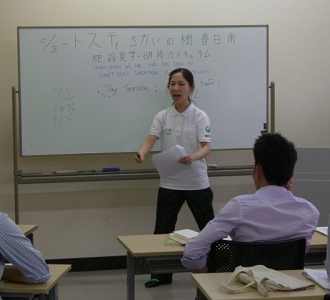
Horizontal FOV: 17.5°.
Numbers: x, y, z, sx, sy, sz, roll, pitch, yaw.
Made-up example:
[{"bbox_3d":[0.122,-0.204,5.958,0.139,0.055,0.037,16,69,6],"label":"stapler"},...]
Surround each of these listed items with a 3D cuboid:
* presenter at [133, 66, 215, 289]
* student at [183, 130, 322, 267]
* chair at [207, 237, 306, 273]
[{"bbox_3d":[0.091,0.204,7.271,0.560,1.520,0.480,2,7,18],"label":"presenter"},{"bbox_3d":[0.357,0.538,5.372,0.620,1.290,0.760,-1,7,-9],"label":"student"},{"bbox_3d":[0.380,0.791,5.277,0.500,0.810,0.540,-2,7,-13],"label":"chair"}]

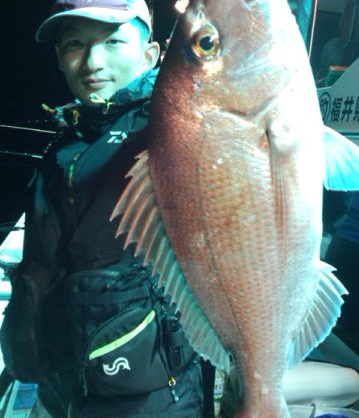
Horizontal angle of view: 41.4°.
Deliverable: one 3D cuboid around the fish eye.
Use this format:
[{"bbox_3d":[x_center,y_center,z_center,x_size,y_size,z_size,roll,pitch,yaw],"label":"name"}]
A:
[{"bbox_3d":[0.031,-0.199,0.565,0.035,0.041,0.022,2,6,7],"label":"fish eye"}]

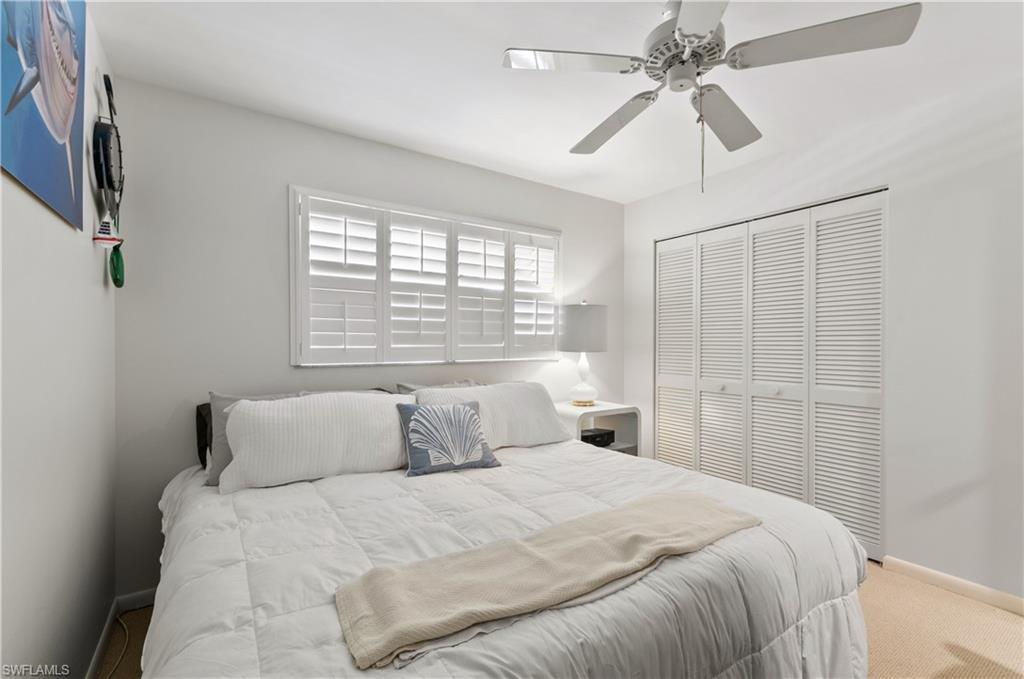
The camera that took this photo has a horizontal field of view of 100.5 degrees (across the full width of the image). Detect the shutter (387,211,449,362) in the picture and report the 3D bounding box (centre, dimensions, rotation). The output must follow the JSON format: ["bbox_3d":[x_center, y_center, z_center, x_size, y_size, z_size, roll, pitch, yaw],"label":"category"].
[{"bbox_3d":[-0.595,-0.320,2.713,0.441,0.931,0.045,0,0,-34],"label":"shutter"}]

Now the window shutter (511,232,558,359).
[{"bbox_3d":[0.158,-0.317,3.213,0.457,0.945,0.045,0,0,-34],"label":"window shutter"}]

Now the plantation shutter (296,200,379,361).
[{"bbox_3d":[-0.970,-0.321,2.464,0.448,0.924,0.045,0,0,-34],"label":"plantation shutter"}]

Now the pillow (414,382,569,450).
[{"bbox_3d":[-0.110,0.454,2.534,0.890,0.400,0.200,0,-18,-31],"label":"pillow"}]

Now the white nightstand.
[{"bbox_3d":[0.602,0.877,3.224,0.600,0.735,0.410,0,0,-31],"label":"white nightstand"}]

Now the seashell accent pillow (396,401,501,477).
[{"bbox_3d":[-0.323,0.477,2.134,0.450,0.380,0.140,0,-32,-21],"label":"seashell accent pillow"}]

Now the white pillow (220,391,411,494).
[{"bbox_3d":[-0.872,0.456,2.027,0.860,0.400,0.200,0,-18,-31],"label":"white pillow"}]

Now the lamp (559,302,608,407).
[{"bbox_3d":[0.568,0.105,3.295,0.393,0.809,0.393,0,0,0],"label":"lamp"}]

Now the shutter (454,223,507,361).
[{"bbox_3d":[-0.223,-0.318,2.961,0.439,0.938,0.045,0,0,-34],"label":"shutter"}]

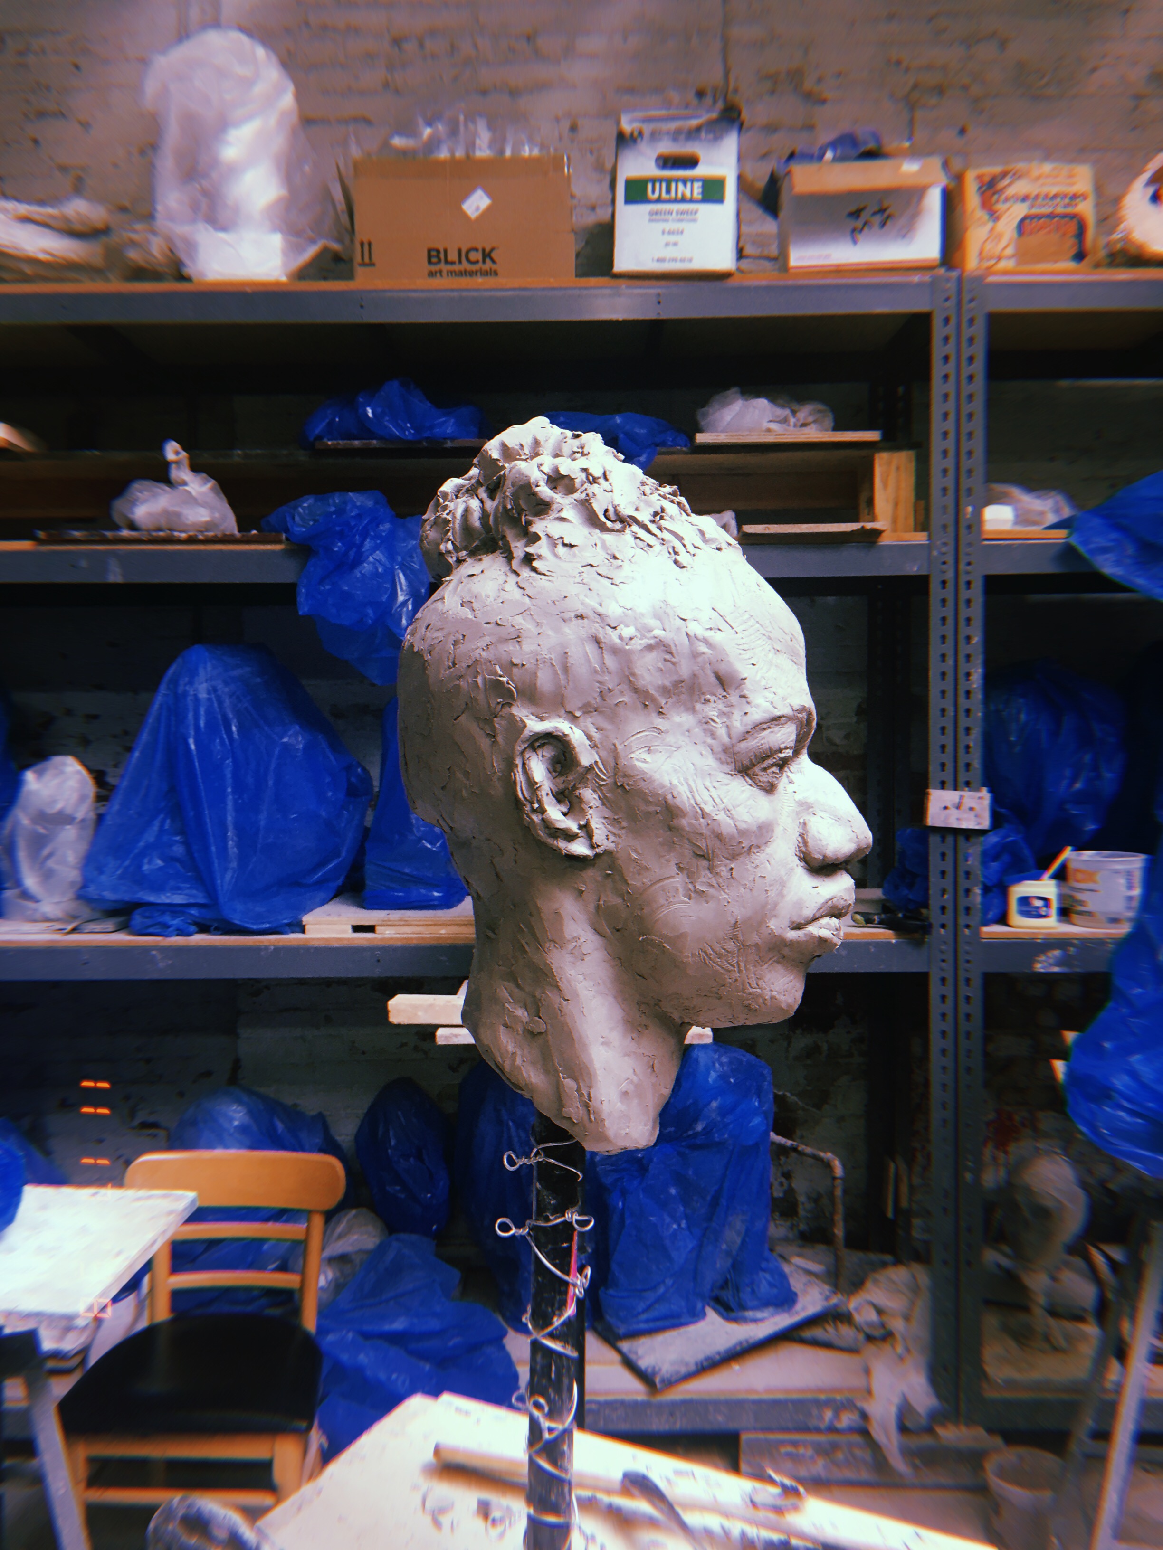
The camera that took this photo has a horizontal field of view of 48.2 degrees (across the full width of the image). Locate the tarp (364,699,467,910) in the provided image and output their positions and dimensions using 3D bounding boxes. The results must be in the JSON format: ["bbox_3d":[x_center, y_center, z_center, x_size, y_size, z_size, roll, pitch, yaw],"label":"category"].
[{"bbox_3d":[-0.378,0.053,3.035,0.250,0.482,0.260,-1,5,0],"label":"tarp"}]

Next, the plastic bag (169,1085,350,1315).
[{"bbox_3d":[-0.772,1.038,3.119,0.430,0.590,0.420,-1,5,0],"label":"plastic bag"}]

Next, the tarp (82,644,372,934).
[{"bbox_3d":[-0.819,0.018,3.032,0.630,0.632,0.460,-1,5,0],"label":"tarp"}]

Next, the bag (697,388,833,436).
[{"bbox_3d":[0.416,-0.807,2.942,0.305,0.127,0.270,-1,5,0],"label":"bag"}]

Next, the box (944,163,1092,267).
[{"bbox_3d":[0.930,-1.147,2.773,0.260,0.222,0.200,0,5,5],"label":"box"}]

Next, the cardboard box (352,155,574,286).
[{"bbox_3d":[-0.246,-1.170,2.889,0.463,0.274,0.320,-1,3,0],"label":"cardboard box"}]

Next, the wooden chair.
[{"bbox_3d":[-0.684,1.130,2.379,0.435,0.800,0.450,-1,5,2],"label":"wooden chair"}]

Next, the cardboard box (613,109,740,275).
[{"bbox_3d":[0.193,-1.181,2.741,0.247,0.319,0.250,-1,3,0],"label":"cardboard box"}]

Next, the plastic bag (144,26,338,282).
[{"bbox_3d":[-0.746,-1.330,2.867,0.424,0.607,0.330,-1,3,0],"label":"plastic bag"}]

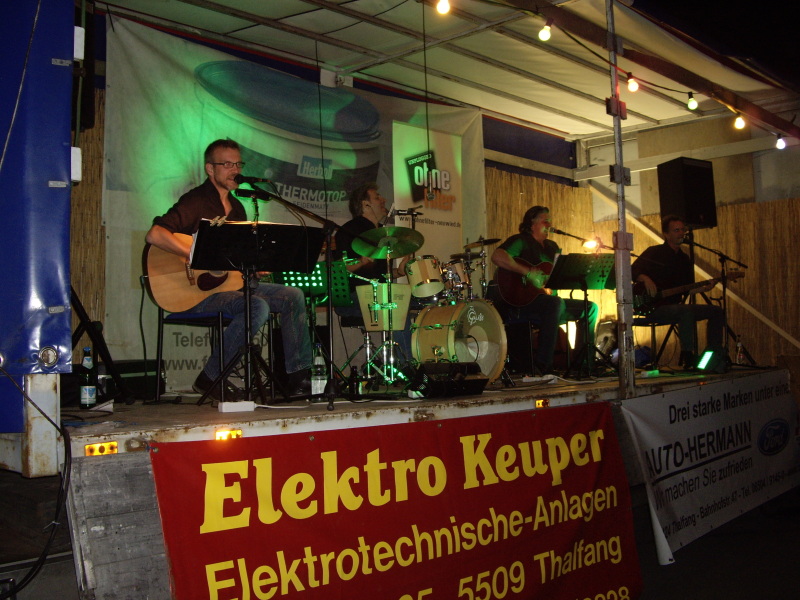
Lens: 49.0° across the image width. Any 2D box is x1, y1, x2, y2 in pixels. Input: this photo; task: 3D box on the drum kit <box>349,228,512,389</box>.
[{"bbox_3d":[0.280,0.035,5.920,0.980,1.050,1.350,-3,-3,43],"label":"drum kit"}]

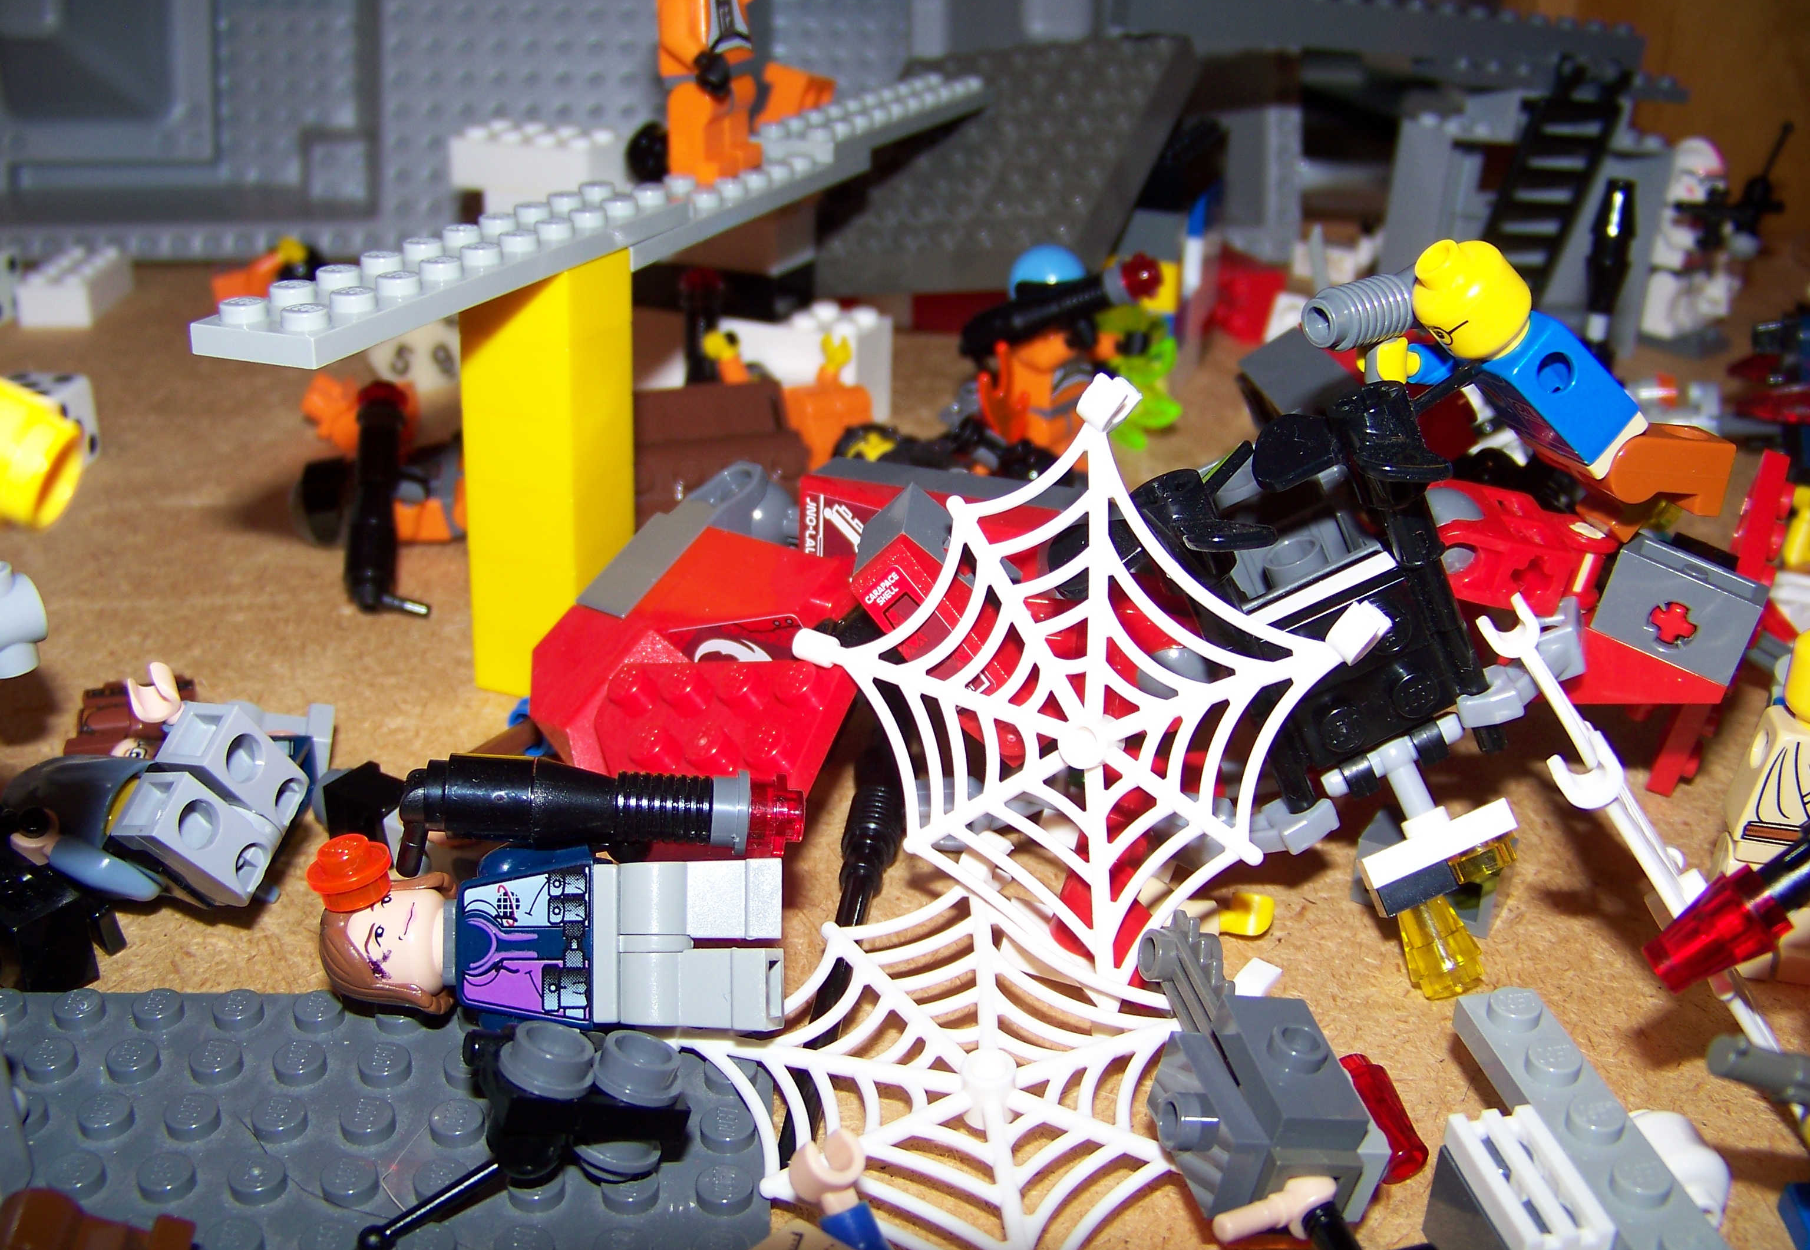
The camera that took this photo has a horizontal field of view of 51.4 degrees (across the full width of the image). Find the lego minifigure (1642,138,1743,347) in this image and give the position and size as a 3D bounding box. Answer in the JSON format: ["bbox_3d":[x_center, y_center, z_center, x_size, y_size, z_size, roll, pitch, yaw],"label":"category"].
[{"bbox_3d":[0.170,-0.083,0.403,0.018,0.043,0.015,-13,28,-32],"label":"lego minifigure"}]

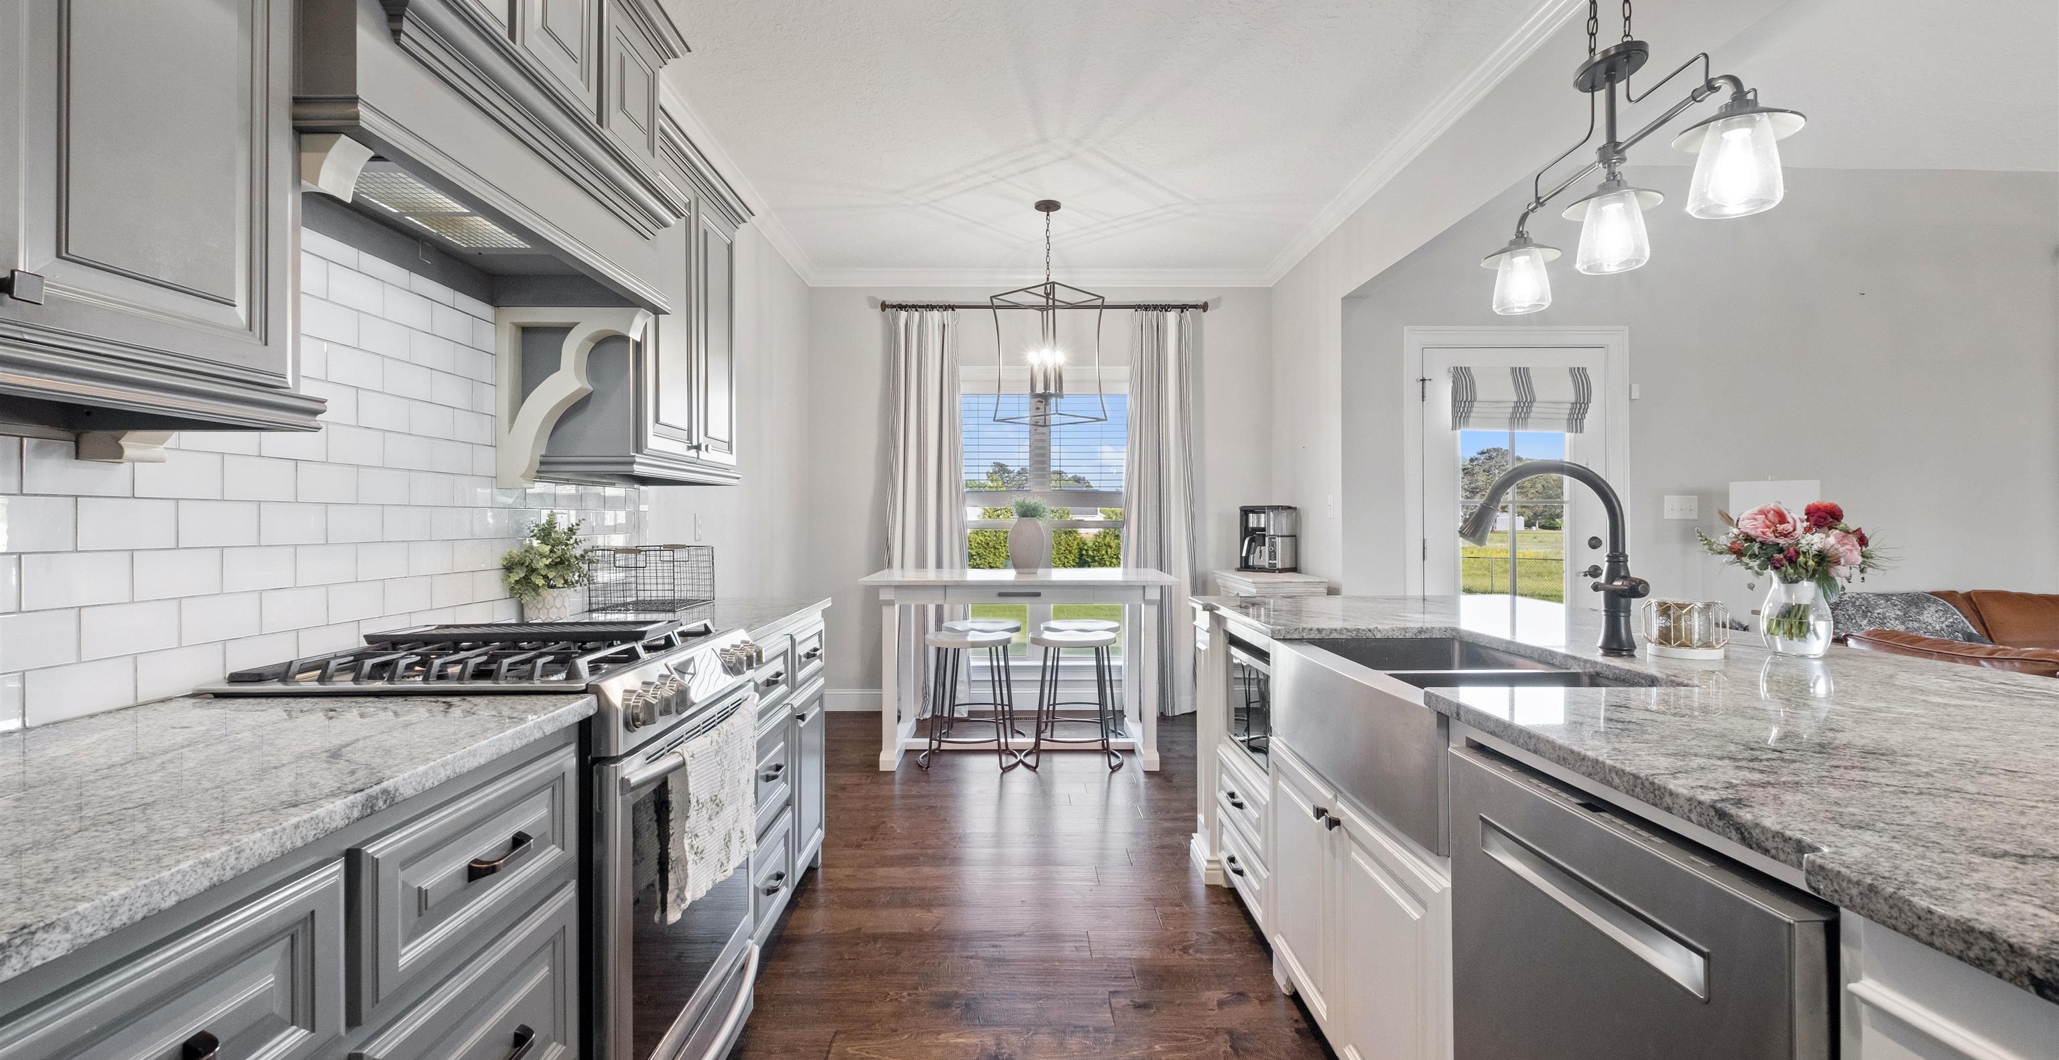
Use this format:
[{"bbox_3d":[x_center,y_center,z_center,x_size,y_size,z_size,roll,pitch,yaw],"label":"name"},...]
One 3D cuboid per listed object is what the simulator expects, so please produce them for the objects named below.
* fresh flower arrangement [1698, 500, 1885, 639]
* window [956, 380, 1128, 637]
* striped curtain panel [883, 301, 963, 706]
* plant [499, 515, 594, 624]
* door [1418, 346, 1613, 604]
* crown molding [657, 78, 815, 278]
[{"bbox_3d":[1.565,0.099,1.760,0.290,0.325,0.290,0,1,-1],"label":"fresh flower arrangement"},{"bbox_3d":[0.075,-0.070,5.360,1.420,1.760,0.110,0,1,-1],"label":"window"},{"bbox_3d":[-0.634,-0.103,5.240,0.490,2.480,0.130,0,1,-1],"label":"striped curtain panel"},{"bbox_3d":[-1.189,0.100,2.116,0.205,0.272,0.205,0,0,-1],"label":"plant"},{"bbox_3d":[2.412,0.107,4.272,0.935,2.060,0.060,0,0,-1],"label":"door"},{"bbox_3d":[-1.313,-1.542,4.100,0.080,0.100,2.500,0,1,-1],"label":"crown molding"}]

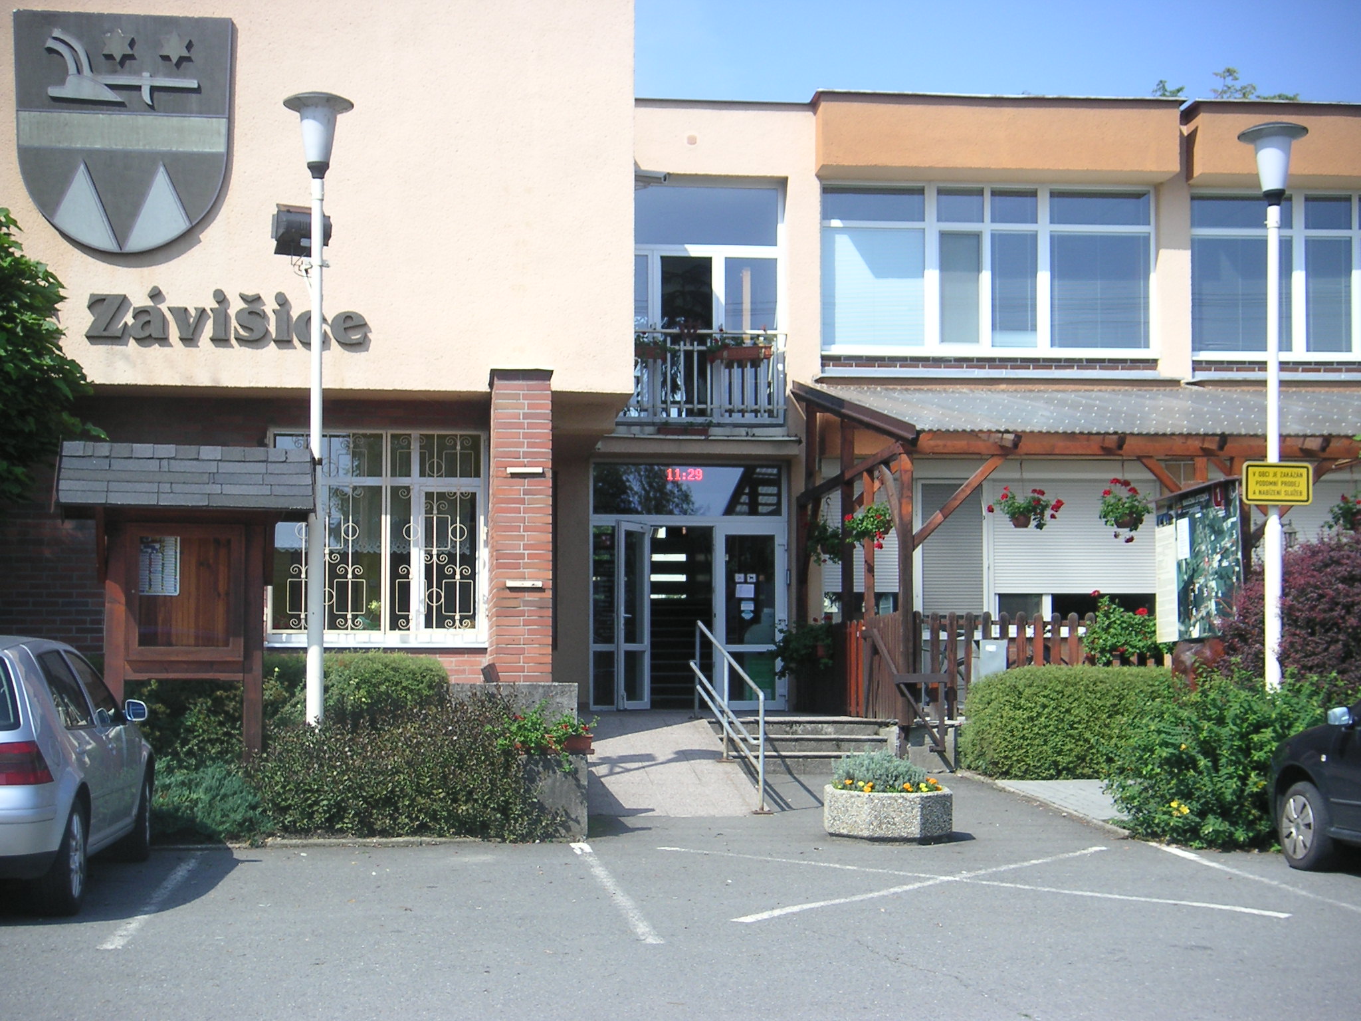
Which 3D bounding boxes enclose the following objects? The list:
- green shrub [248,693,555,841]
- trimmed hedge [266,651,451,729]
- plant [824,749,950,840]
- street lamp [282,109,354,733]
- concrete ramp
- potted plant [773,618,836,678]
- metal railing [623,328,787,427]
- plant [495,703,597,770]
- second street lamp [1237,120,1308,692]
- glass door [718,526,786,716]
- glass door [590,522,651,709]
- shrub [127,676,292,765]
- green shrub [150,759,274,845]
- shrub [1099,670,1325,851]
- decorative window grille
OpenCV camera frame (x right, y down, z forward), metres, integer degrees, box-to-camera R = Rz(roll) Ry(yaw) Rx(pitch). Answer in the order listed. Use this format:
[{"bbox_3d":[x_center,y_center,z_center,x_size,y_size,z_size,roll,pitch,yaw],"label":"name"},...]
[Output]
[{"bbox_3d":[-2.027,1.872,15.950,2.200,0.920,1.400,0,-3,-7],"label":"green shrub"},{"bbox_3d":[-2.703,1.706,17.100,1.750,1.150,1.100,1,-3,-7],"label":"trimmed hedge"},{"bbox_3d":[1.500,2.021,15.600,0.870,0.600,0.820,0,-3,-7],"label":"plant"},{"bbox_3d":[-2.754,-0.390,16.400,0.530,5.500,0.530,0,-3,-7],"label":"street lamp"},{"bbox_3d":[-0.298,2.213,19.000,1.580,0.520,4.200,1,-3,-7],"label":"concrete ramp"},{"bbox_3d":[1.352,1.516,23.800,0.680,0.680,0.600,0,-3,-7],"label":"potted plant"},{"bbox_3d":[0.189,-1.273,20.800,1.700,0.930,0.100,1,-3,-7],"label":"metal railing"},{"bbox_3d":[-0.970,1.630,15.600,0.740,0.470,0.400,0,-3,-7],"label":"plant"},{"bbox_3d":[4.496,-0.330,16.400,0.540,5.300,0.540,1,-3,-7],"label":"second street lamp"},{"bbox_3d":[0.814,1.255,24.900,0.800,2.130,0.100,0,-3,-7],"label":"glass door"},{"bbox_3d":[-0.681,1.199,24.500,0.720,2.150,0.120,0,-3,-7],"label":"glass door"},{"bbox_3d":[-3.669,1.846,16.900,1.280,1.060,1.100,0,-3,-7],"label":"shrub"},{"bbox_3d":[-3.404,1.989,15.400,1.050,0.600,0.950,1,-3,-7],"label":"green shrub"},{"bbox_3d":[3.891,1.733,15.500,1.600,1.220,1.400,1,-3,-7],"label":"shrub"},{"bbox_3d":[-2.653,0.191,18.900,1.880,1.830,0.060,1,-3,-7],"label":"decorative window grille"}]

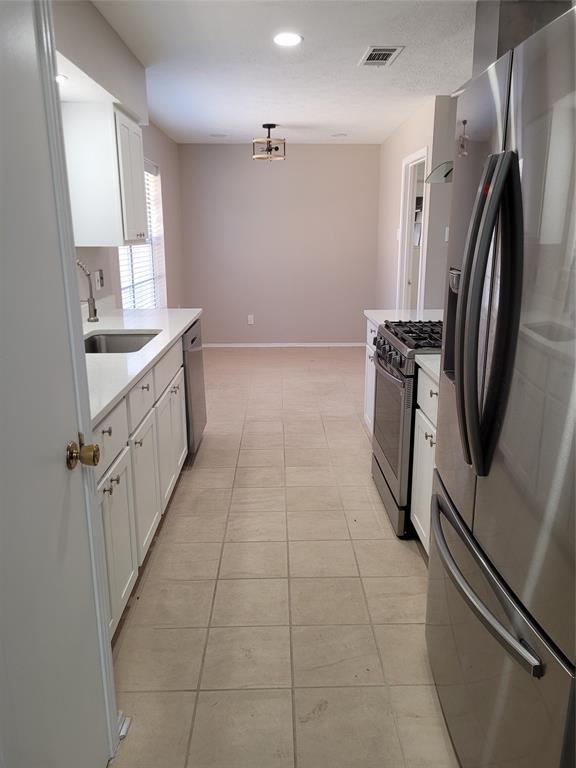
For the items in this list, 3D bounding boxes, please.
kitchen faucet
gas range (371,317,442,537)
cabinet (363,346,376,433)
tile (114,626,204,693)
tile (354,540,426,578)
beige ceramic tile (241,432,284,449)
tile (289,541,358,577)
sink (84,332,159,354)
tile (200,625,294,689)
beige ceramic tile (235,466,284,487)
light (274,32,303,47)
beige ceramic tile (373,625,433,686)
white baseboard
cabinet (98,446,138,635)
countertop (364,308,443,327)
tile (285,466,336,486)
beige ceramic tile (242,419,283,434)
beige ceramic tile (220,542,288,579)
[{"bbox_3d":[-1.181,-0.562,3.361,0.070,0.420,0.250,-1,15,-1],"label":"kitchen faucet"},{"bbox_3d":[0.806,0.191,3.008,0.680,0.935,0.760,-1,15,-1],"label":"gas range"},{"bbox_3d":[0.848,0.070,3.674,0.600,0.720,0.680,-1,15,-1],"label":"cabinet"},{"bbox_3d":[-0.444,0.957,2.010,0.302,0.010,0.302,-1,15,-1],"label":"tile"},{"bbox_3d":[0.458,0.785,2.602,0.299,0.010,0.299,-1,15,-1],"label":"tile"},{"bbox_3d":[-0.179,0.412,4.079,0.302,0.010,0.302,-1,15,-1],"label":"beige ceramic tile"},{"bbox_3d":[0.154,0.789,2.597,0.299,0.010,0.299,-1,15,-1],"label":"tile"},{"bbox_3d":[-0.877,-0.090,2.906,0.430,0.230,0.680,-1,15,-1],"label":"sink"},{"bbox_3d":[-0.139,0.955,2.018,0.302,0.012,0.302,-1,15,-1],"label":"tile"},{"bbox_3d":[-0.167,0.565,3.478,0.299,0.010,0.299,-1,15,-1],"label":"beige ceramic tile"},{"bbox_3d":[0.000,-1.905,3.185,0.175,0.025,0.175,-1,15,-1],"label":"light"},{"bbox_3d":[0.473,0.945,2.027,0.302,0.012,0.302,-1,15,-1],"label":"beige ceramic tile"},{"bbox_3d":[-0.059,-0.498,7.454,2.300,0.065,0.016,-1,15,-1],"label":"white baseboard"},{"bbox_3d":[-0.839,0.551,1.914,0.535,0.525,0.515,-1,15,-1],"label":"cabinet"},{"bbox_3d":[0.845,-0.395,3.584,0.635,0.036,0.725,-1,15,-1],"label":"countertop"},{"bbox_3d":[0.137,0.562,3.478,0.301,0.012,0.300,-1,15,-1],"label":"tile"},{"bbox_3d":[-0.184,0.335,4.363,0.299,0.010,0.299,-1,15,-1],"label":"beige ceramic tile"},{"bbox_3d":[-0.150,0.801,2.610,0.302,0.012,0.302,-1,15,-1],"label":"beige ceramic tile"}]

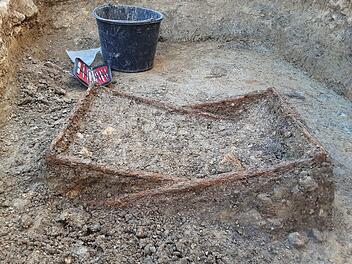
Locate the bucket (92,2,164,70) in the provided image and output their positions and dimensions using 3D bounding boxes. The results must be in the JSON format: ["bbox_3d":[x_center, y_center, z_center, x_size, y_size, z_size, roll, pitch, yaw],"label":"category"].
[{"bbox_3d":[-0.243,-0.490,1.494,0.352,0.270,0.352,0,32,0],"label":"bucket"}]

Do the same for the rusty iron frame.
[{"bbox_3d":[0.028,0.019,0.954,0.710,0.190,0.465,0,32,0],"label":"rusty iron frame"}]

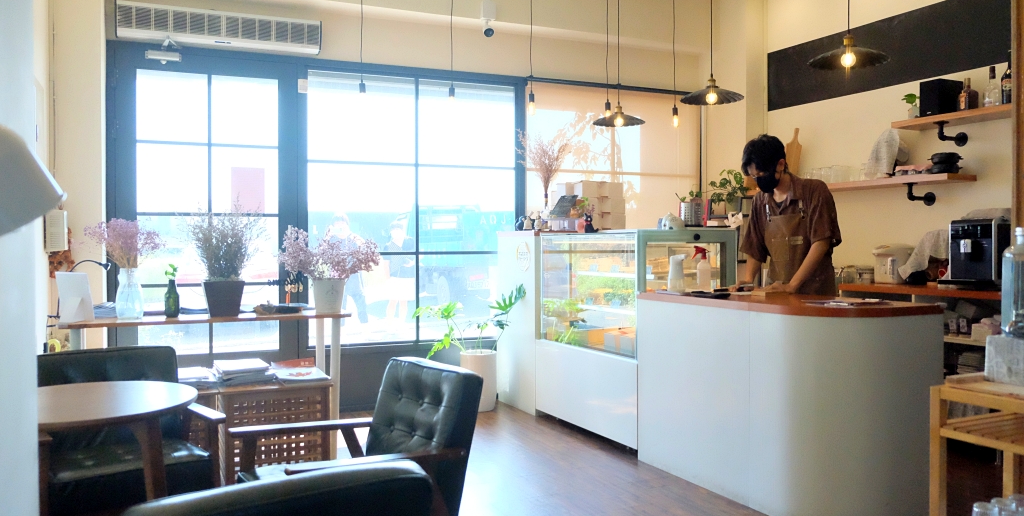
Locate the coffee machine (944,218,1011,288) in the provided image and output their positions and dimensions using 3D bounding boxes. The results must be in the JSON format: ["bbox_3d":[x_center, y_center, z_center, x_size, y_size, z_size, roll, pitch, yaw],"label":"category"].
[{"bbox_3d":[2.587,-0.011,4.161,0.430,0.375,0.250,-1,2,-25],"label":"coffee machine"}]

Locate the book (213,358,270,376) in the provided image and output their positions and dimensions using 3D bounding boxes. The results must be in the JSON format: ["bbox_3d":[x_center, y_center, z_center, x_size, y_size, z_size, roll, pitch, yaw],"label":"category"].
[{"bbox_3d":[-1.329,0.537,3.780,0.225,0.025,0.290,-1,1,-27],"label":"book"}]

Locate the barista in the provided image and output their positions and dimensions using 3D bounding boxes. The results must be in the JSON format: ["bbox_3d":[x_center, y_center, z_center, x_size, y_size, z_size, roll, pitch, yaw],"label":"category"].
[{"bbox_3d":[1.429,0.205,4.025,0.530,1.730,0.520,-2,2,-40],"label":"barista"}]

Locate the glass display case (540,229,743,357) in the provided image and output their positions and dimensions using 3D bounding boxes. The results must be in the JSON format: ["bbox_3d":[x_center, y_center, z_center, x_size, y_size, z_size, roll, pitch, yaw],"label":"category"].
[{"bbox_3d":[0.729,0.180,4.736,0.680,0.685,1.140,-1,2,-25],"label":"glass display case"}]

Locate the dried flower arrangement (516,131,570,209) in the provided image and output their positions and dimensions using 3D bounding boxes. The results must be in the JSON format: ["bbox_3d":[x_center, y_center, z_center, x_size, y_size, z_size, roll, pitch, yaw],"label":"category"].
[{"bbox_3d":[0.226,-0.617,5.420,0.330,0.549,0.350,-1,2,-25],"label":"dried flower arrangement"}]

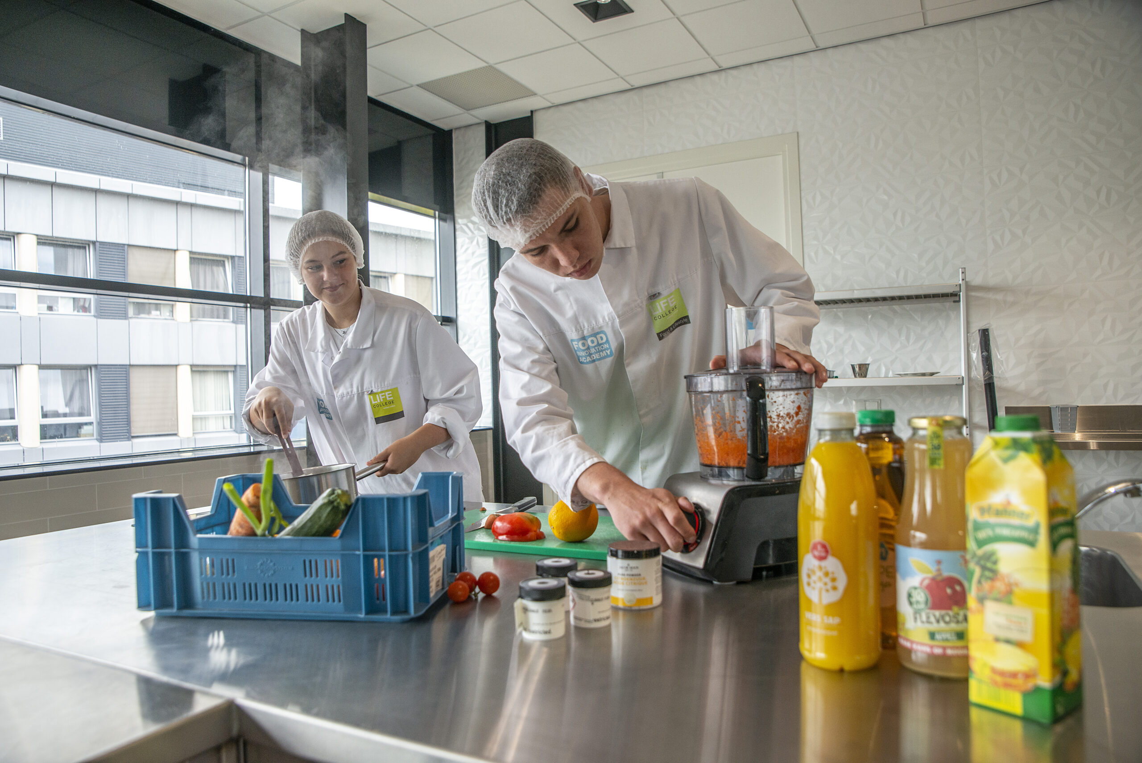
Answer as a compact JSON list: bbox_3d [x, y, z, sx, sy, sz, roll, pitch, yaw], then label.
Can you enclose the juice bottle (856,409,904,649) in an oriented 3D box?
[{"bbox_3d":[0.359,0.167,0.887,0.078,0.265,0.078,-1,0,22],"label":"juice bottle"}]

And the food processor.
[{"bbox_3d":[0.268,0.084,1.258,0.290,0.416,0.210,-1,0,-31],"label":"food processor"}]

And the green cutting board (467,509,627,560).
[{"bbox_3d":[-0.051,0.304,1.540,0.540,0.016,0.331,-1,-1,26],"label":"green cutting board"}]

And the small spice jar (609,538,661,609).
[{"bbox_3d":[0.089,0.267,1.060,0.074,0.077,0.074,-1,0,7],"label":"small spice jar"}]

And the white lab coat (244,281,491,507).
[{"bbox_3d":[-0.575,0.235,2.090,0.570,0.980,0.390,-1,0,22],"label":"white lab coat"}]

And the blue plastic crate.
[{"bbox_3d":[-0.380,0.232,1.150,0.390,0.168,0.288,-1,0,5],"label":"blue plastic crate"}]

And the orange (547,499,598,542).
[{"bbox_3d":[0.003,0.236,1.324,0.084,0.083,0.084,-1,0,0],"label":"orange"}]

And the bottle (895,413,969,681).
[{"bbox_3d":[0.391,0.168,0.806,0.086,0.260,0.086,-1,-1,25],"label":"bottle"}]

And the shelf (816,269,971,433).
[{"bbox_3d":[1.631,-0.131,4.185,0.990,0.850,0.580,-1,0,29],"label":"shelf"}]

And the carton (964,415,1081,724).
[{"bbox_3d":[0.415,0.164,0.701,0.068,0.263,0.068,-1,-1,-38],"label":"carton"}]

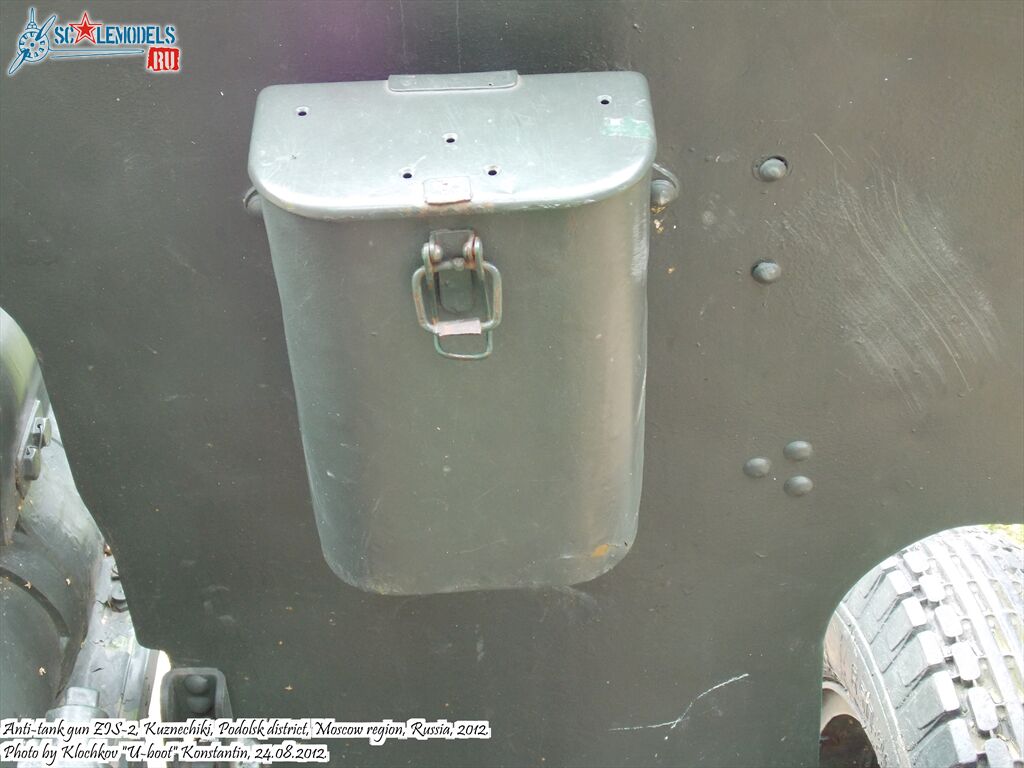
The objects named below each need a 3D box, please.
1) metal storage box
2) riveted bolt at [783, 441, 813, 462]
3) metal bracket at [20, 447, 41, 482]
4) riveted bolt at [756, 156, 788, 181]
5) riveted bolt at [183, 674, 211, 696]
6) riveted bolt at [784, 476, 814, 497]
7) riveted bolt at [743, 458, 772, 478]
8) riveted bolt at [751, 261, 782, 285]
[{"bbox_3d":[-0.029,-0.021,0.945,0.224,0.304,0.126,-2,42,0],"label":"metal storage box"},{"bbox_3d":[0.204,0.048,1.094,0.021,0.021,0.011,-2,42,0],"label":"riveted bolt"},{"bbox_3d":[-0.347,0.058,1.110,0.015,0.025,0.019,-2,25,0],"label":"metal bracket"},{"bbox_3d":[0.158,-0.130,0.932,0.018,0.018,0.010,-2,42,0],"label":"riveted bolt"},{"bbox_3d":[-0.246,0.235,1.200,0.021,0.021,0.011,-2,42,0],"label":"riveted bolt"},{"bbox_3d":[0.209,0.074,1.118,0.021,0.021,0.011,-2,42,0],"label":"riveted bolt"},{"bbox_3d":[0.176,0.060,1.104,0.021,0.021,0.011,-2,42,0],"label":"riveted bolt"},{"bbox_3d":[0.163,-0.071,0.985,0.019,0.019,0.010,-2,42,0],"label":"riveted bolt"}]

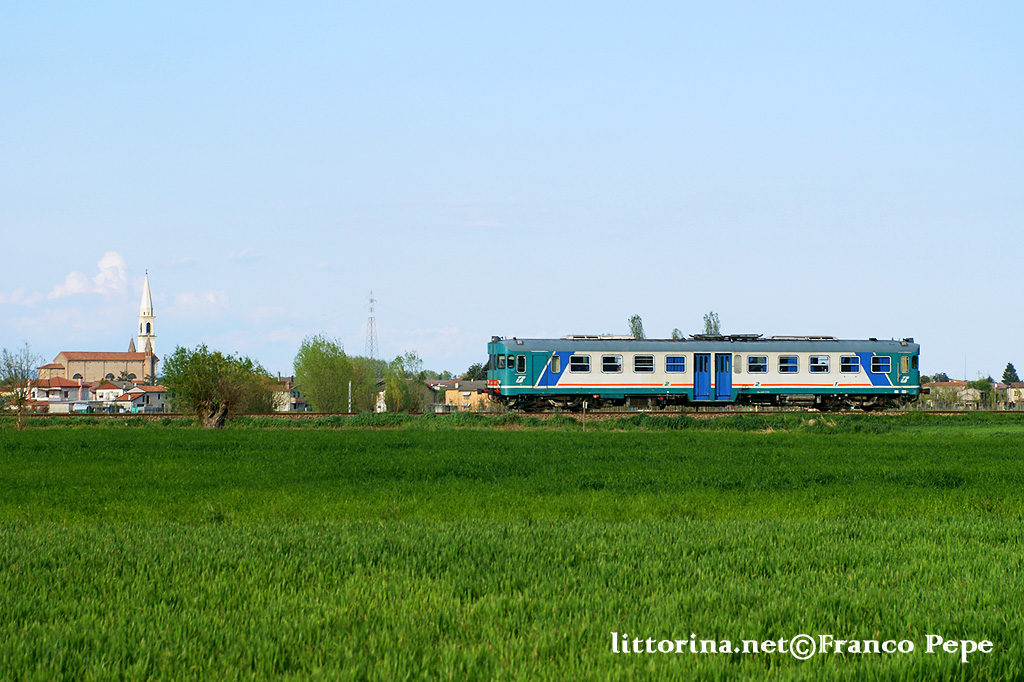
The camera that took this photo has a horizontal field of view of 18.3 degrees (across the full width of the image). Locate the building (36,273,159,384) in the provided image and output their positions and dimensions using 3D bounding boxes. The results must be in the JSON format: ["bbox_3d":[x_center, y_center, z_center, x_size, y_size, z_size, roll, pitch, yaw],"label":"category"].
[{"bbox_3d":[-138.933,0.319,1070.000,38.500,47.004,19.000,0,-1,-24],"label":"building"}]

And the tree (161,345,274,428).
[{"bbox_3d":[-13.483,2.107,145.800,5.100,3.848,4.900,0,-1,0],"label":"tree"}]

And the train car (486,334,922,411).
[{"bbox_3d":[9.754,1.672,158.939,23.500,3.850,2.900,0,-1,-18],"label":"train car"}]

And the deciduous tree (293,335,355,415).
[{"bbox_3d":[-14.502,2.963,245.000,4.800,6.926,4.600,0,-1,0],"label":"deciduous tree"}]

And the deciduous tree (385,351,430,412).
[{"bbox_3d":[-8.040,3.572,245.000,3.600,5.683,3.500,0,-1,0],"label":"deciduous tree"}]

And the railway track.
[{"bbox_3d":[1.630,3.758,156.224,51.576,0.450,2.400,0,-1,-18],"label":"railway track"}]

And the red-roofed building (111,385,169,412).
[{"bbox_3d":[-99.157,15.476,850.000,12.500,7.465,9.500,0,-1,-24],"label":"red-roofed building"}]

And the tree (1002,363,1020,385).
[{"bbox_3d":[138.027,12.647,880.000,5.800,13.411,5.800,0,-1,0],"label":"tree"}]

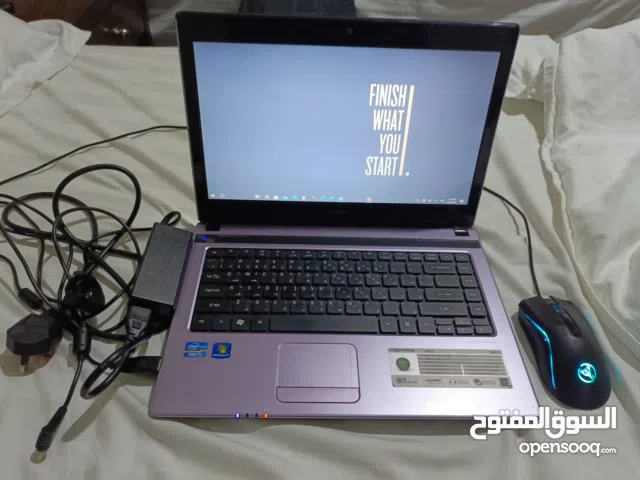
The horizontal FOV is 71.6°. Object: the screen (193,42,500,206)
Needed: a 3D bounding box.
[{"bbox_3d":[0.026,-0.120,0.491,0.309,0.174,0.006,1,31,-2],"label":"screen"}]

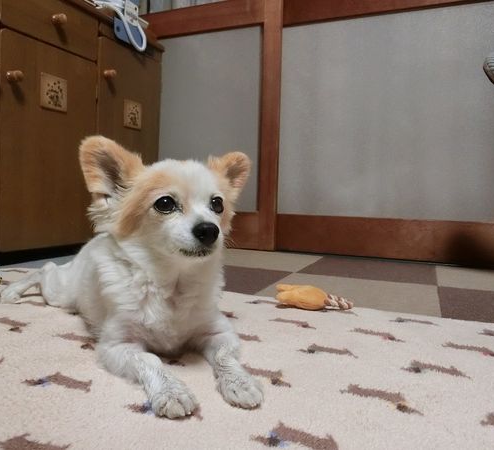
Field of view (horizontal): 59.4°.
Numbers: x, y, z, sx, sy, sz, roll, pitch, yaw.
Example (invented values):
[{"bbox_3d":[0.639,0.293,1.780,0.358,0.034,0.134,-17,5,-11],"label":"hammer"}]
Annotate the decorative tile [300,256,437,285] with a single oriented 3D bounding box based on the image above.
[{"bbox_3d":[0.307,0.114,1.076,0.302,0.008,0.308,3,4,22],"label":"decorative tile"}]

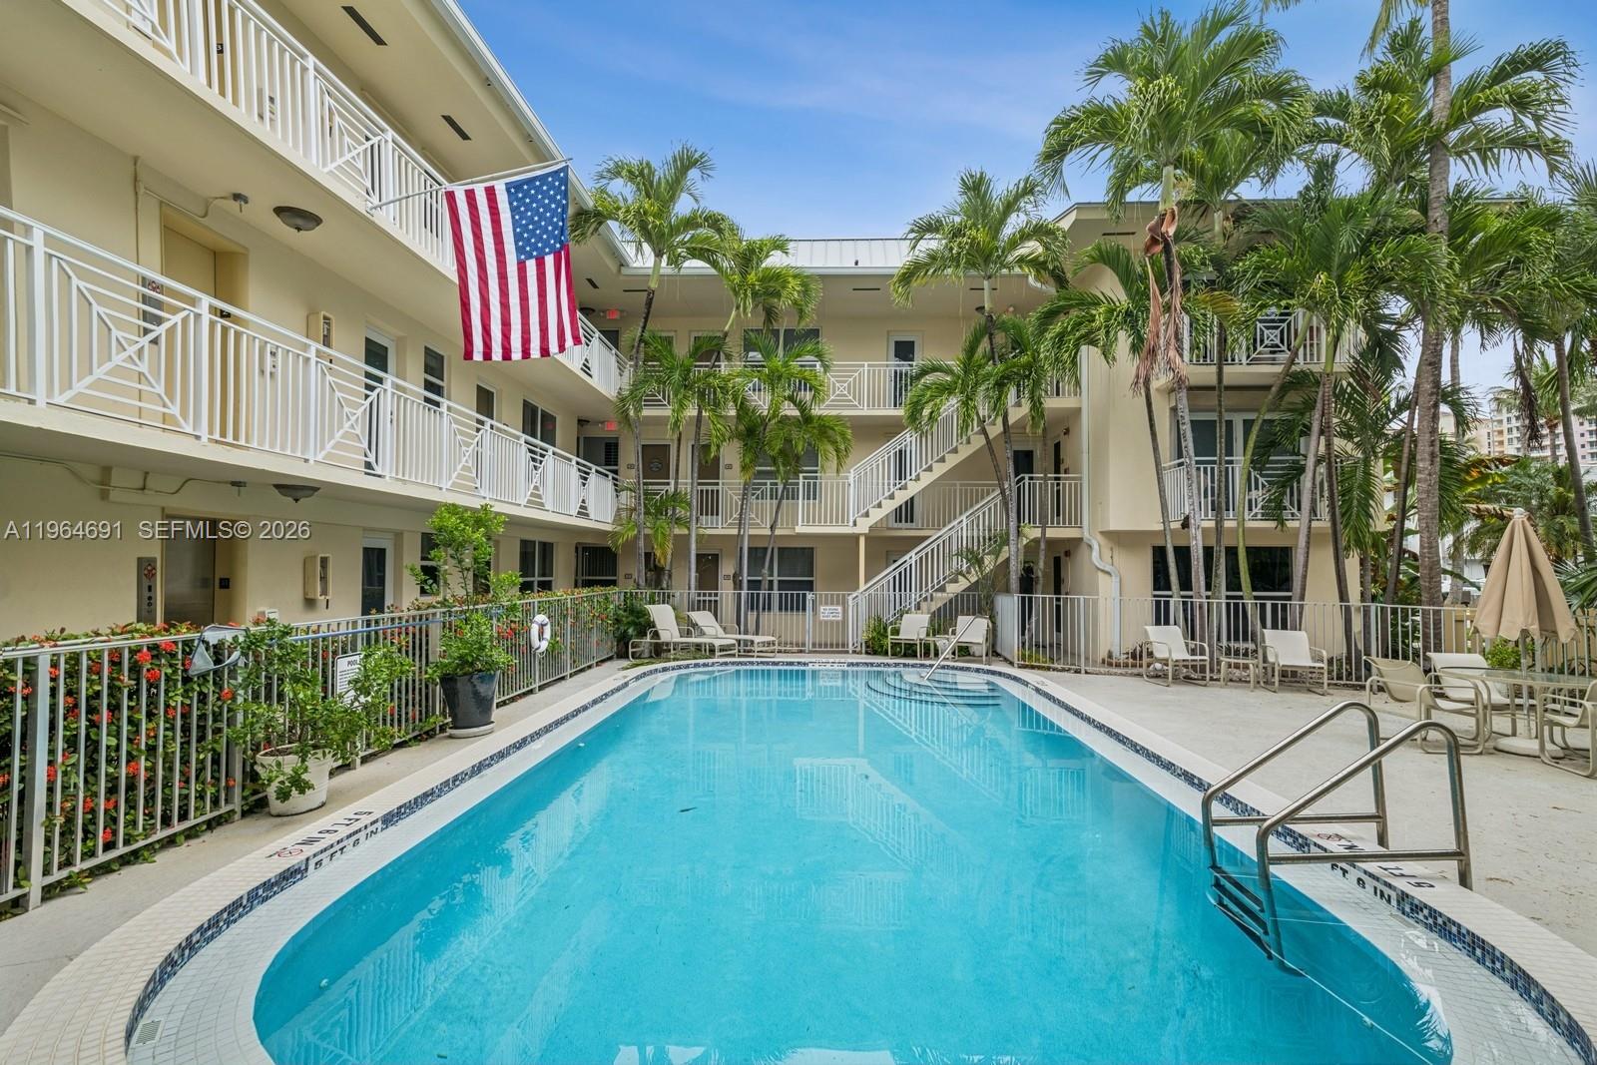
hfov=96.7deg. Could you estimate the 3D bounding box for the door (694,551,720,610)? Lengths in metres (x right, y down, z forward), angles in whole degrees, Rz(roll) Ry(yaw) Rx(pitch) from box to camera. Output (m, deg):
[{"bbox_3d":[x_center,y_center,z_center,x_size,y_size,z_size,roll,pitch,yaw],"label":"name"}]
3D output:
[{"bbox_3d":[-2.317,1.586,17.700,0.780,2.080,0.080,0,-3,0],"label":"door"}]

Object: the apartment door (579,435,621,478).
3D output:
[{"bbox_3d":[-4.930,-1.244,17.700,0.900,2.120,0.080,0,-3,0],"label":"apartment door"}]

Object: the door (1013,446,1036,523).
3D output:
[{"bbox_3d":[5.852,-1.089,18.500,0.780,2.060,0.080,0,-3,0],"label":"door"}]

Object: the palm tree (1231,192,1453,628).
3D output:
[{"bbox_3d":[8.460,-1.648,11.100,3.300,7.700,3.200,0,-2,0],"label":"palm tree"}]

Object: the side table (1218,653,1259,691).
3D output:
[{"bbox_3d":[6.164,1.976,9.950,0.450,0.430,0.450,-1,-3,29],"label":"side table"}]

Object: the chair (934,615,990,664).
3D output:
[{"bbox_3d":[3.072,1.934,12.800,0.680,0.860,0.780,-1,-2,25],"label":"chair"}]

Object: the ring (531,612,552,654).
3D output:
[{"bbox_3d":[-3.448,1.352,9.500,0.100,0.530,0.530,0,-3,3],"label":"ring"}]

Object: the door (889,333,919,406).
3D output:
[{"bbox_3d":[2.555,-3.740,17.100,0.820,2.080,0.100,0,-2,2],"label":"door"}]

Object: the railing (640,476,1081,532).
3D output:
[{"bbox_3d":[1.060,-0.605,14.850,9.250,1.070,1.150,0,-2,0],"label":"railing"}]

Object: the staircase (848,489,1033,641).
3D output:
[{"bbox_3d":[3.080,0.685,15.300,3.850,3.400,1.100,0,-2,2],"label":"staircase"}]

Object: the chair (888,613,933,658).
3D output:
[{"bbox_3d":[2.136,1.968,13.500,0.650,0.860,0.780,-1,-2,23],"label":"chair"}]

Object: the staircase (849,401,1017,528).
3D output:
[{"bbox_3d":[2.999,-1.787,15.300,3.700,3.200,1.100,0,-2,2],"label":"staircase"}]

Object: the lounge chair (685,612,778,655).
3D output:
[{"bbox_3d":[-1.351,1.898,13.250,1.750,0.860,0.680,-1,-3,27],"label":"lounge chair"}]

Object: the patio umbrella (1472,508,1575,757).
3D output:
[{"bbox_3d":[6.798,0.905,6.650,0.930,2.250,0.930,0,-2,0],"label":"patio umbrella"}]

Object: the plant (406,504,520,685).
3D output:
[{"bbox_3d":[-3.368,0.823,7.150,0.970,2.150,0.970,0,-3,3],"label":"plant"}]

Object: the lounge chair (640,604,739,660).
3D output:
[{"bbox_3d":[-2.073,1.804,12.750,1.750,1.000,0.680,-1,-3,22],"label":"lounge chair"}]

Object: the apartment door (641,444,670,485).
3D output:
[{"bbox_3d":[-3.546,-1.135,17.700,0.780,2.080,0.080,0,-3,0],"label":"apartment door"}]

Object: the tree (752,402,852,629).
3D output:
[{"bbox_3d":[0.079,-0.198,15.000,2.100,5.100,2.000,0,-2,0],"label":"tree"}]

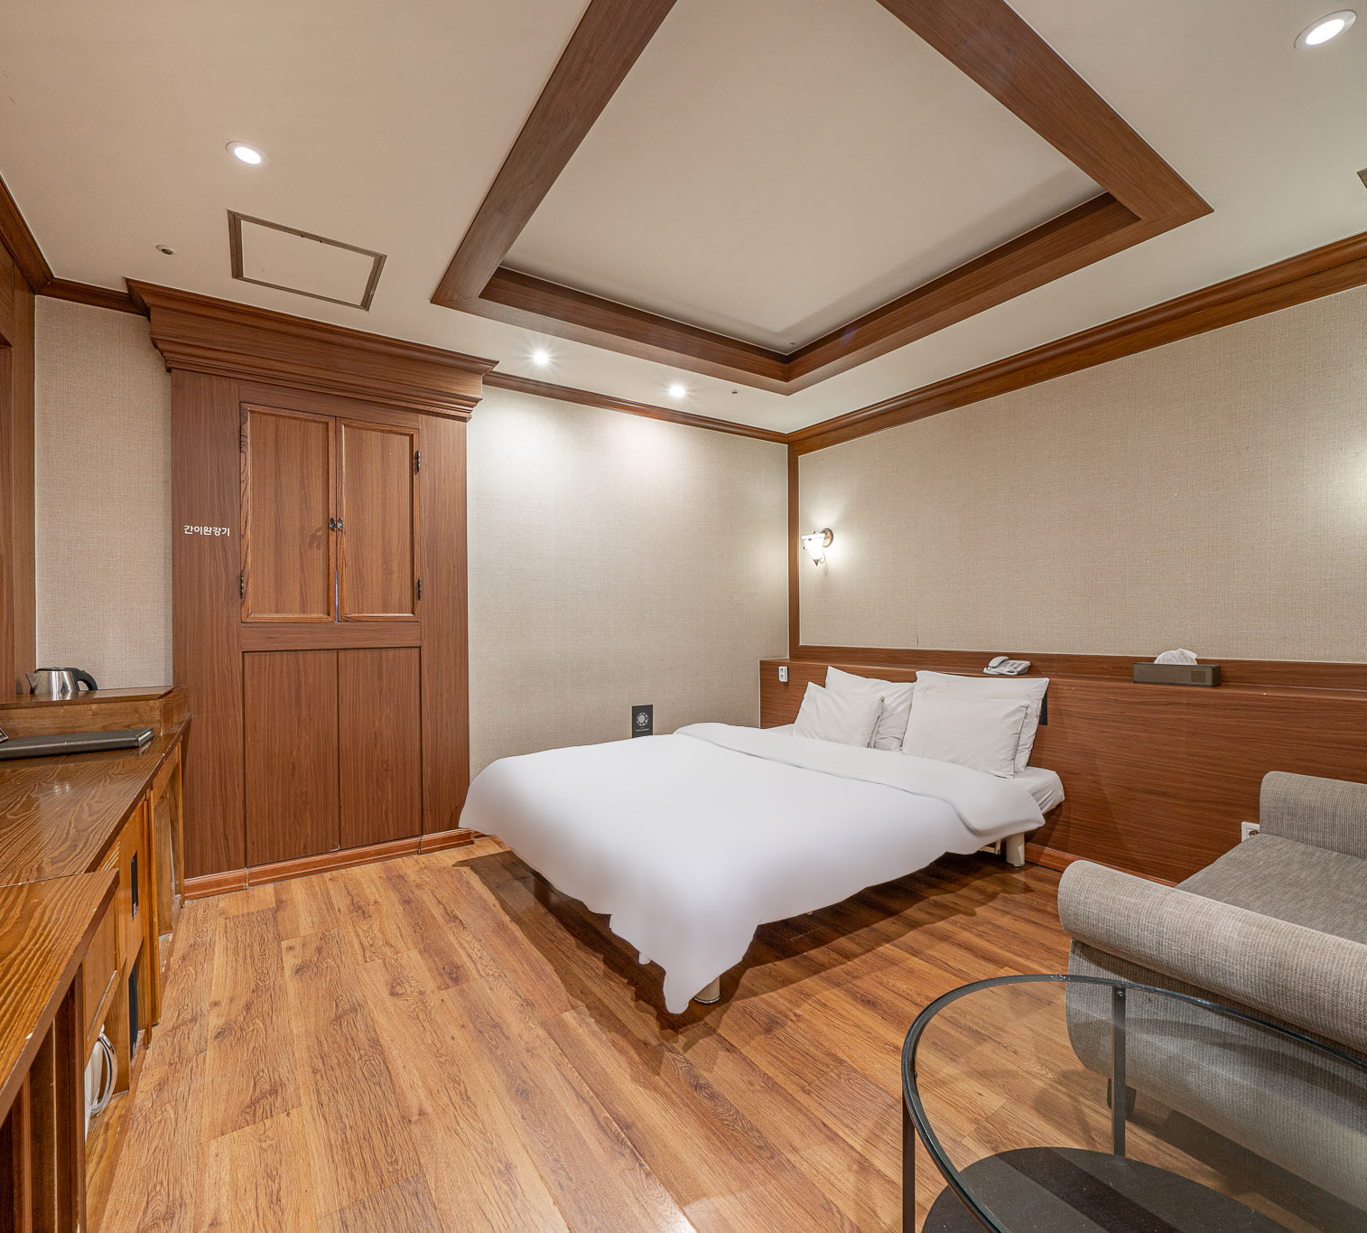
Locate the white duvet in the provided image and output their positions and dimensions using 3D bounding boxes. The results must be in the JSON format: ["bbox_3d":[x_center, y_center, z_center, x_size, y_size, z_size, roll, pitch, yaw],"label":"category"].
[{"bbox_3d":[0.188,0.832,2.698,1.740,0.400,1.880,0,0,-35],"label":"white duvet"}]

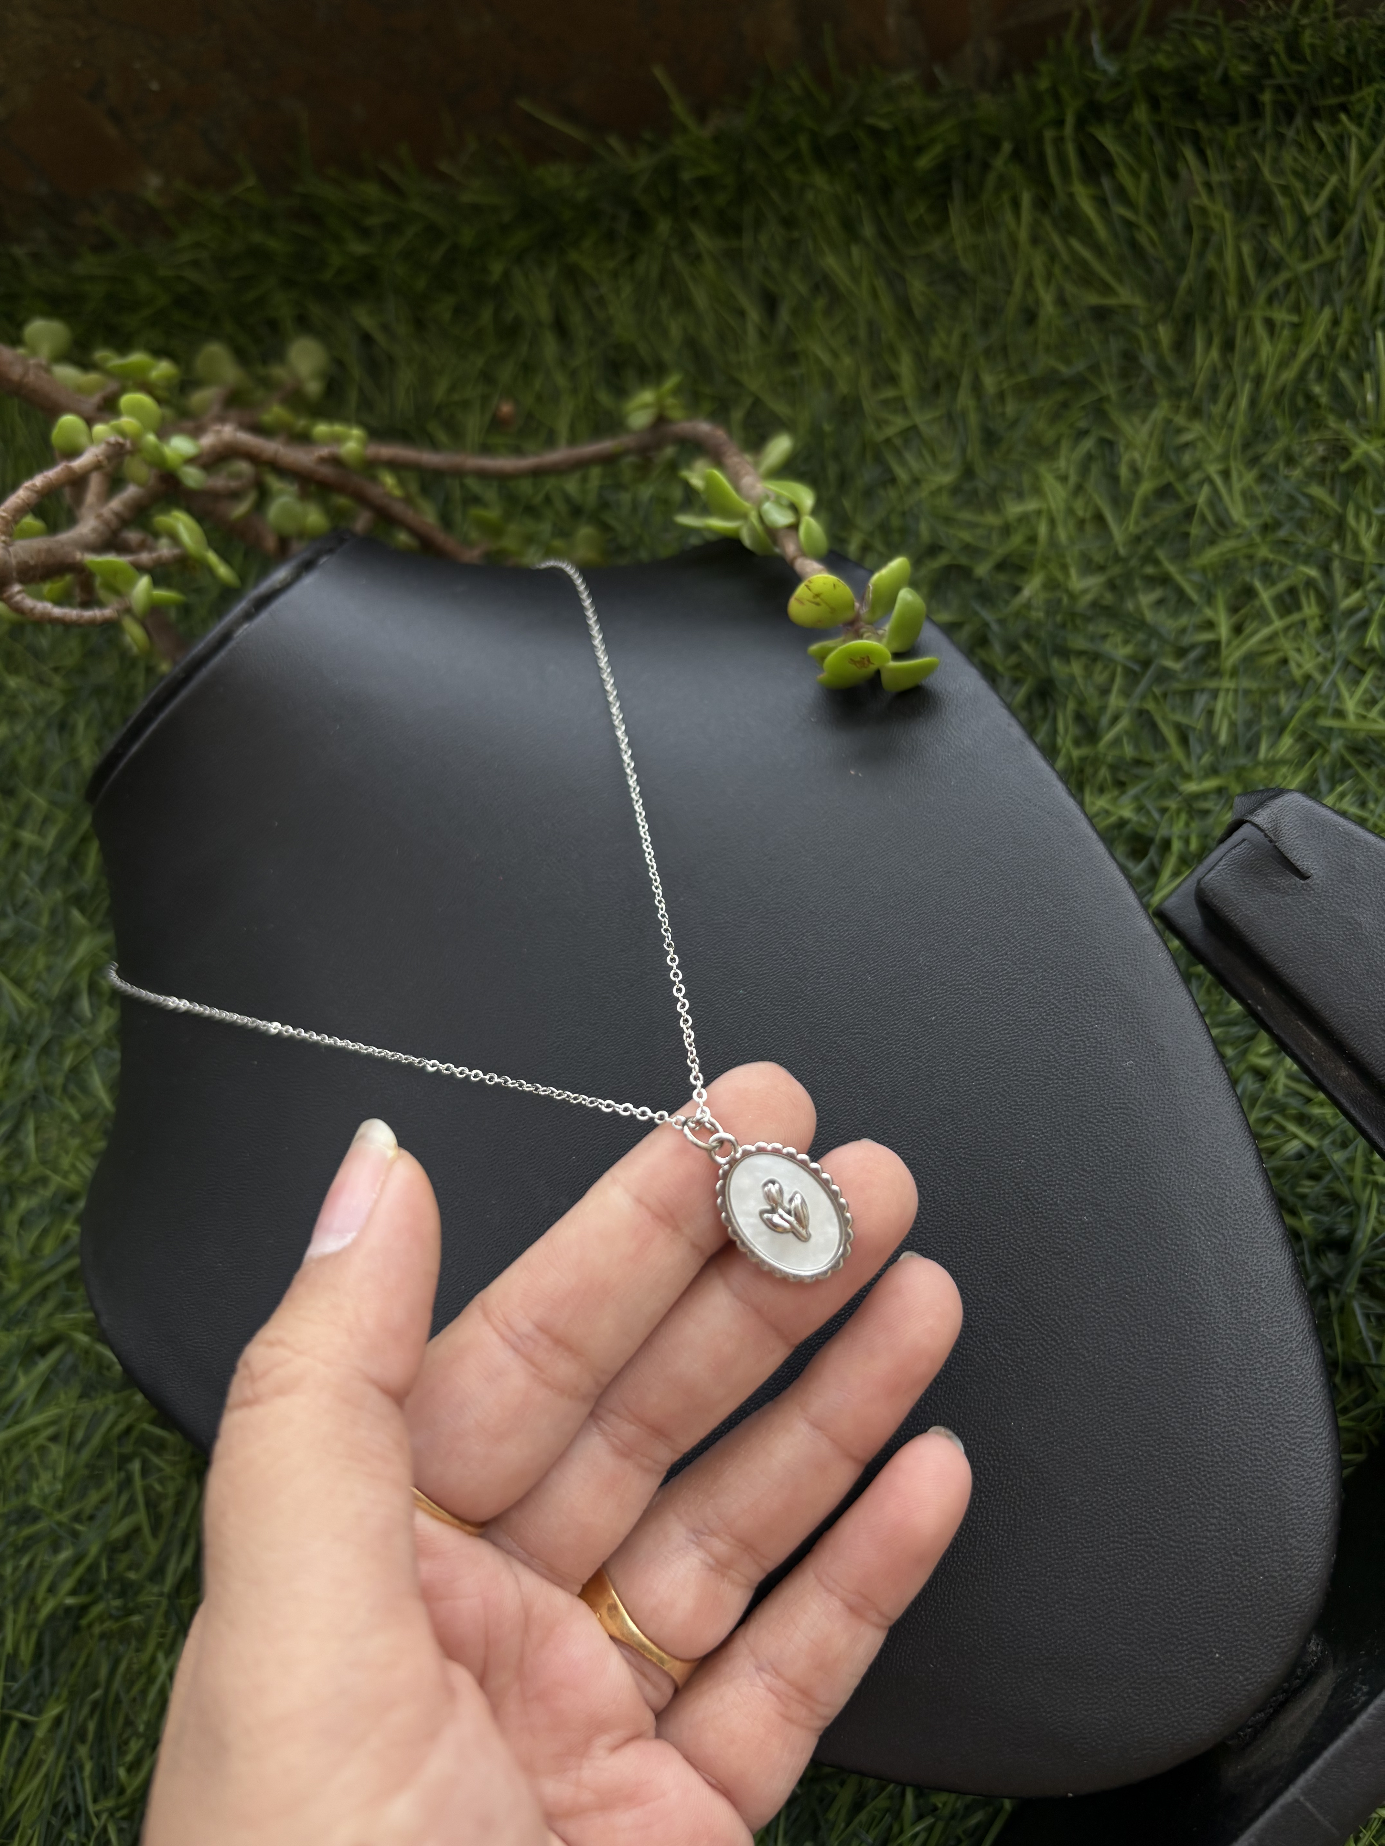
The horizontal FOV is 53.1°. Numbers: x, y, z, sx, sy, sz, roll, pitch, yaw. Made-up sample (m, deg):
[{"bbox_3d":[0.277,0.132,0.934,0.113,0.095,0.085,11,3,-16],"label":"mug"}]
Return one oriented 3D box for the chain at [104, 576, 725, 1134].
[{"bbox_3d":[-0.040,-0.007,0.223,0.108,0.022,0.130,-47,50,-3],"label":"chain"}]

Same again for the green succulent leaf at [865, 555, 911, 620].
[{"bbox_3d":[0.034,-0.058,0.240,0.004,0.007,0.011,29,85,50],"label":"green succulent leaf"}]

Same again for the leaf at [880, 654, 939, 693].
[{"bbox_3d":[0.037,-0.043,0.238,0.010,0.006,0.004,-20,25,1],"label":"leaf"}]

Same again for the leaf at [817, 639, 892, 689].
[{"bbox_3d":[0.028,-0.044,0.236,0.012,0.004,0.008,-19,58,2],"label":"leaf"}]

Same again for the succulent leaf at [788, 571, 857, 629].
[{"bbox_3d":[0.022,-0.055,0.237,0.011,0.004,0.009,7,73,8],"label":"succulent leaf"}]

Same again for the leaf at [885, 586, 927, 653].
[{"bbox_3d":[0.037,-0.052,0.238,0.004,0.007,0.011,22,90,57],"label":"leaf"}]

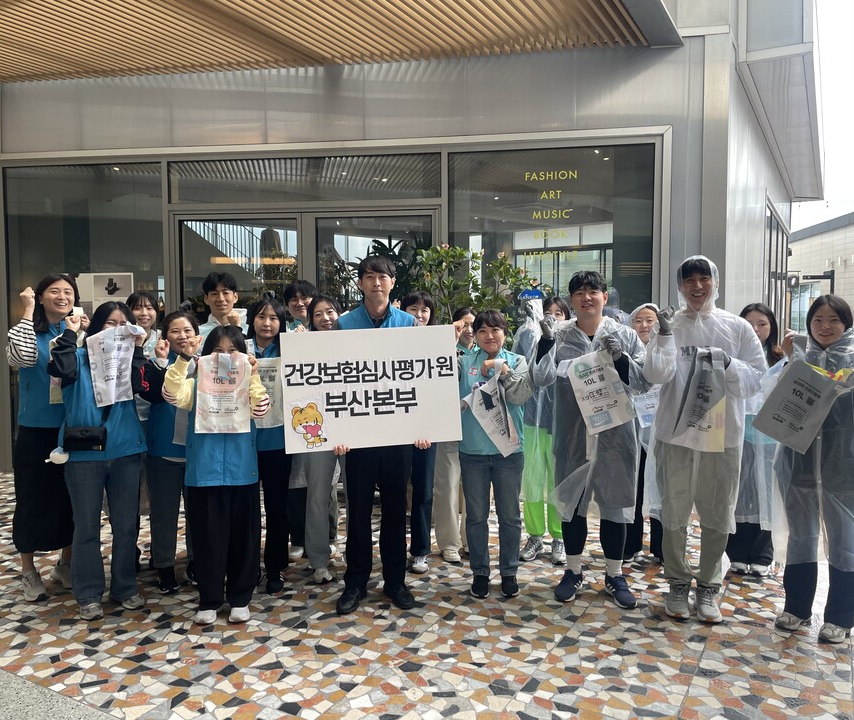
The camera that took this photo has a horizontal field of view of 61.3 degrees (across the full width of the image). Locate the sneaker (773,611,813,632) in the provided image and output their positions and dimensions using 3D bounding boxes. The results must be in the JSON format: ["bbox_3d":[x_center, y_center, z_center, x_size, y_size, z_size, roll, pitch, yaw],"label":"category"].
[{"bbox_3d":[1.781,1.221,3.506,0.240,0.108,0.098,-3,5,-31],"label":"sneaker"}]

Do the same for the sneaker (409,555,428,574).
[{"bbox_3d":[-0.035,1.165,4.264,0.100,0.110,0.250,0,3,0],"label":"sneaker"}]

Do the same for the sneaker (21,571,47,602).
[{"bbox_3d":[-2.169,1.242,3.986,0.100,0.110,0.265,-3,4,-39],"label":"sneaker"}]

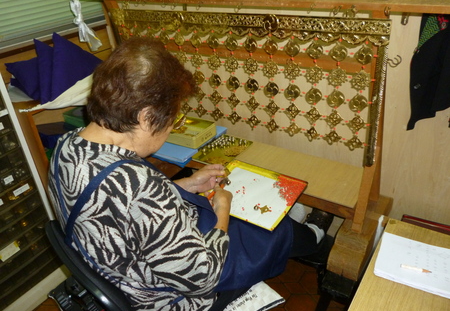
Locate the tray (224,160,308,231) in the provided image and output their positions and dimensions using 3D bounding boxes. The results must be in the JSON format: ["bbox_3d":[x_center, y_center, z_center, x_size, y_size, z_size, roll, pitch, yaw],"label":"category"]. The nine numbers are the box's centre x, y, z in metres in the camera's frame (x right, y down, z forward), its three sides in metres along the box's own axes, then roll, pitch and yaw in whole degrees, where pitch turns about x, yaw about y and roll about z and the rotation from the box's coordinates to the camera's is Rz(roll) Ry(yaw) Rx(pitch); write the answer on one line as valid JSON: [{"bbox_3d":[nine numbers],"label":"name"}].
[{"bbox_3d":[0.094,0.134,1.282,0.310,0.020,0.290,15,36,31],"label":"tray"}]

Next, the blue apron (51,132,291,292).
[{"bbox_3d":[-0.109,0.148,1.091,0.460,0.550,0.620,23,40,39],"label":"blue apron"}]

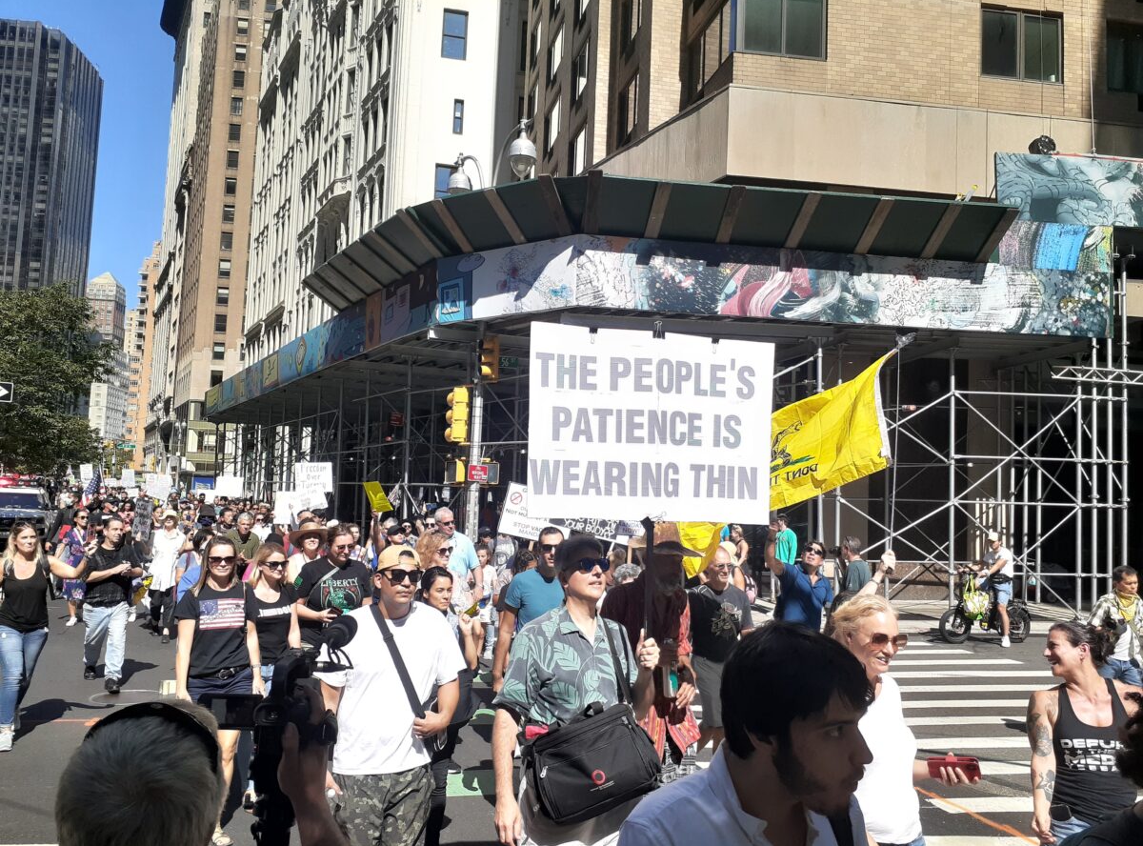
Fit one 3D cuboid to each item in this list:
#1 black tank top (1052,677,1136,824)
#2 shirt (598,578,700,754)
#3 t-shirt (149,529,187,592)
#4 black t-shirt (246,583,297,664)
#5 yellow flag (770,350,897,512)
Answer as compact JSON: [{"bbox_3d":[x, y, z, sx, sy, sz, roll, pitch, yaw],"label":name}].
[{"bbox_3d":[2.084,1.307,3.550,0.340,0.580,0.250,0,-5,20],"label":"black tank top"},{"bbox_3d":[0.419,1.288,4.700,0.520,0.880,0.360,3,-5,-14],"label":"shirt"},{"bbox_3d":[-5.248,1.766,11.600,0.470,0.790,0.300,4,-5,-22],"label":"t-shirt"},{"bbox_3d":[-1.814,1.214,5.400,0.410,0.510,0.260,5,-5,-30],"label":"black t-shirt"},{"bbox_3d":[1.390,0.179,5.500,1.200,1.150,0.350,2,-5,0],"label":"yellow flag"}]

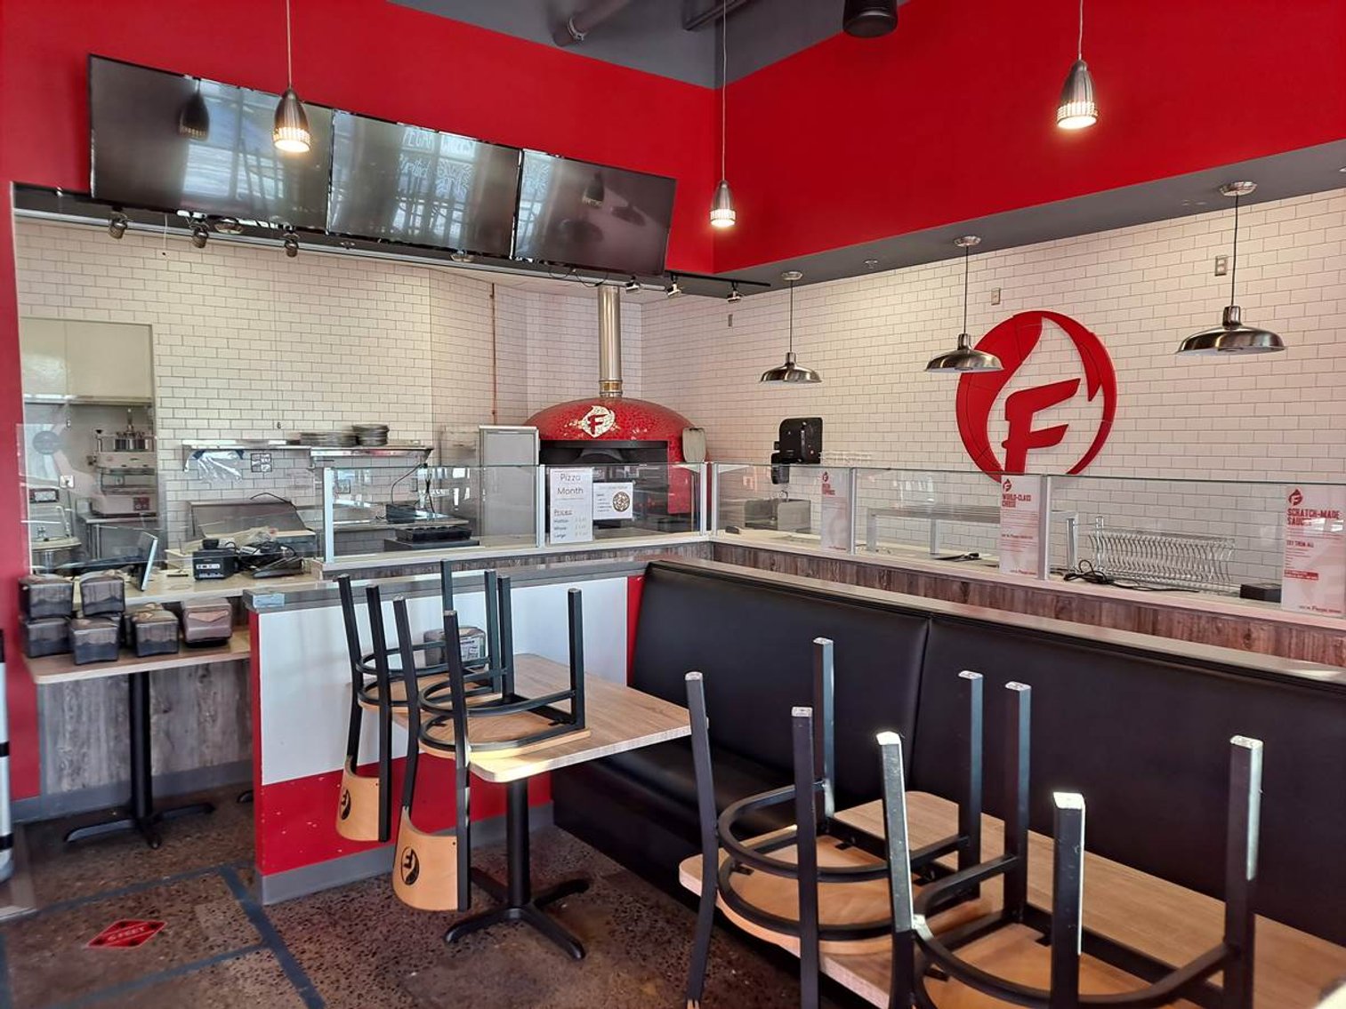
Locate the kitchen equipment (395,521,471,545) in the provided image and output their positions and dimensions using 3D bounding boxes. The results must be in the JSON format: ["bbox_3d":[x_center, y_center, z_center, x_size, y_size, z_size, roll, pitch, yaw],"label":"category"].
[{"bbox_3d":[-1.447,0.184,5.825,0.375,0.070,0.320,-2,5,-36],"label":"kitchen equipment"}]

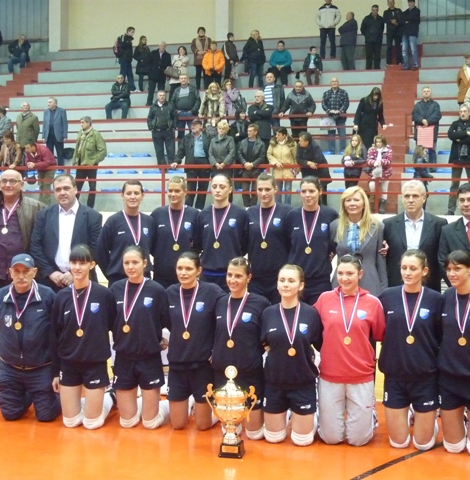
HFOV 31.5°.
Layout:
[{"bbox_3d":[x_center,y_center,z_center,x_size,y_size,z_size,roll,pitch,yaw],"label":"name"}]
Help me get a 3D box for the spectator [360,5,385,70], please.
[{"bbox_3d":[3.612,-5.284,21.780,0.620,1.739,0.400,1,3,12],"label":"spectator"}]

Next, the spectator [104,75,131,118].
[{"bbox_3d":[-3.036,-3.703,21.716,0.660,1.170,0.750,1,4,12],"label":"spectator"}]

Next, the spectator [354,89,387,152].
[{"bbox_3d":[2.715,-2.216,16.605,0.580,1.660,0.450,0,4,-6],"label":"spectator"}]

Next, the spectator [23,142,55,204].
[{"bbox_3d":[-3.764,-1.277,16.143,0.550,1.300,0.750,3,5,36],"label":"spectator"}]

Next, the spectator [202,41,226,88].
[{"bbox_3d":[-0.593,-4.719,22.455,0.600,1.260,0.580,0,4,8],"label":"spectator"}]

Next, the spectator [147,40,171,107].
[{"bbox_3d":[-2.096,-4.553,22.858,0.570,1.750,0.380,0,4,0],"label":"spectator"}]

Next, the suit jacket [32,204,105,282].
[{"bbox_3d":[-1.343,0.090,6.618,0.600,0.760,0.330,0,3,-3],"label":"suit jacket"}]

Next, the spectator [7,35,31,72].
[{"bbox_3d":[-6.786,-5.862,26.200,0.660,1.219,0.750,1,3,14],"label":"spectator"}]

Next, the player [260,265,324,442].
[{"bbox_3d":[0.403,0.759,5.825,0.460,1.215,0.600,1,3,7],"label":"player"}]

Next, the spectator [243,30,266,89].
[{"bbox_3d":[0.555,-5.014,23.153,0.600,1.620,0.420,-2,4,-30],"label":"spectator"}]

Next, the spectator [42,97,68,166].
[{"bbox_3d":[-3.992,-2.288,18.457,0.570,1.740,0.370,1,4,14],"label":"spectator"}]

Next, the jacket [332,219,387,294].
[{"bbox_3d":[0.943,0.190,6.273,0.460,0.720,0.300,1,4,18],"label":"jacket"}]

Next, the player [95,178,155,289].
[{"bbox_3d":[-0.892,0.402,6.862,0.520,1.813,0.330,0,3,-3],"label":"player"}]

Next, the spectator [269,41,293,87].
[{"bbox_3d":[1.247,-4.656,22.010,0.500,1.259,0.750,1,3,15],"label":"spectator"}]

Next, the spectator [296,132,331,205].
[{"bbox_3d":[1.379,-1.190,14.854,0.600,1.450,0.600,2,4,30],"label":"spectator"}]

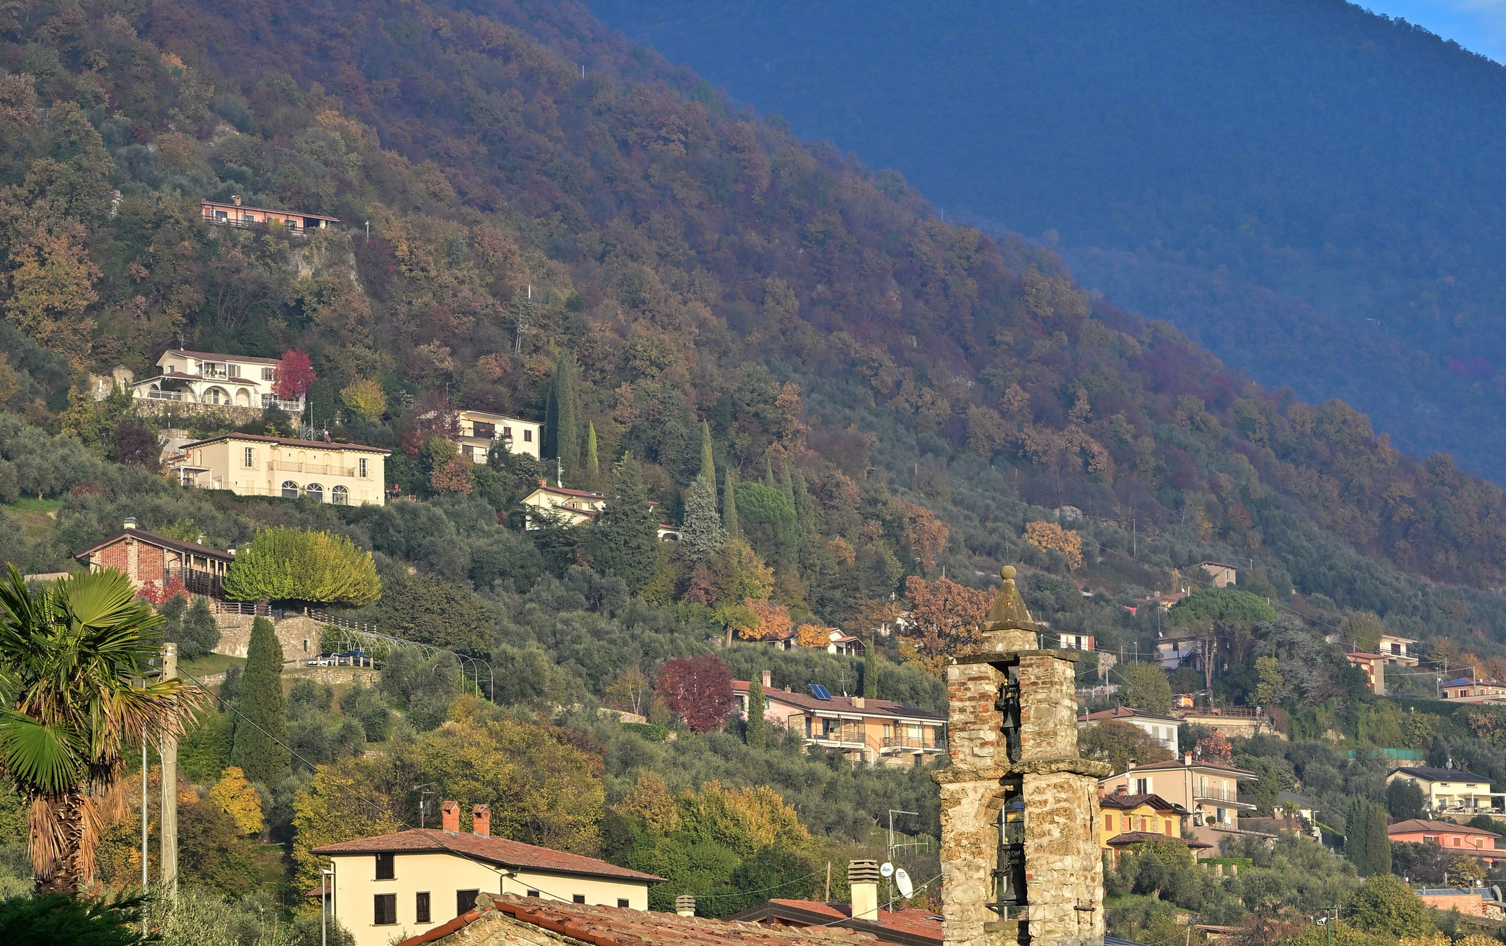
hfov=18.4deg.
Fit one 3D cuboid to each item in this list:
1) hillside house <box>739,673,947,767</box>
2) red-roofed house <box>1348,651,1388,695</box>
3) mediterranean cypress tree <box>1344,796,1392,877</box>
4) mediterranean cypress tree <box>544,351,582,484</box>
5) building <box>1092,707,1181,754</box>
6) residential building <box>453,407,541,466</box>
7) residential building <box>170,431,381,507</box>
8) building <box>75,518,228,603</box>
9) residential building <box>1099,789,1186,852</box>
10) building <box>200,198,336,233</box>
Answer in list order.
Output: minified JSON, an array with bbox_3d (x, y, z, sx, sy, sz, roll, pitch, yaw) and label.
[{"bbox_3d":[8.380,24.200,450.000,17.500,8.000,11.000,8,-12,-44],"label":"hillside house"},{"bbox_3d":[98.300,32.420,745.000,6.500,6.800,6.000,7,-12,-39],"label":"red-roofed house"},{"bbox_3d":[67.580,40.030,510.000,5.000,9.400,4.800,-1,-9,0],"label":"mediterranean cypress tree"},{"bbox_3d":[-22.990,-6.690,560.000,4.500,16.200,4.500,-1,-9,0],"label":"mediterranean cypress tree"},{"bbox_3d":[38.690,27.180,480.000,9.200,6.800,9.600,-9,-12,41],"label":"building"},{"bbox_3d":[-33.980,-3.030,567.390,13.000,6.400,9.000,8,-13,-43],"label":"residential building"},{"bbox_3d":[-53.010,0.680,522.010,20.500,6.900,11.000,6,-11,-36],"label":"residential building"},{"bbox_3d":[-50.470,7.580,395.000,10.000,7.200,11.000,-4,-9,19],"label":"building"},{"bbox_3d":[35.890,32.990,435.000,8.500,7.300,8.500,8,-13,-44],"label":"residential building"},{"bbox_3d":[-72.920,-36.000,679.370,22.000,4.000,9.000,6,-11,-35],"label":"building"}]

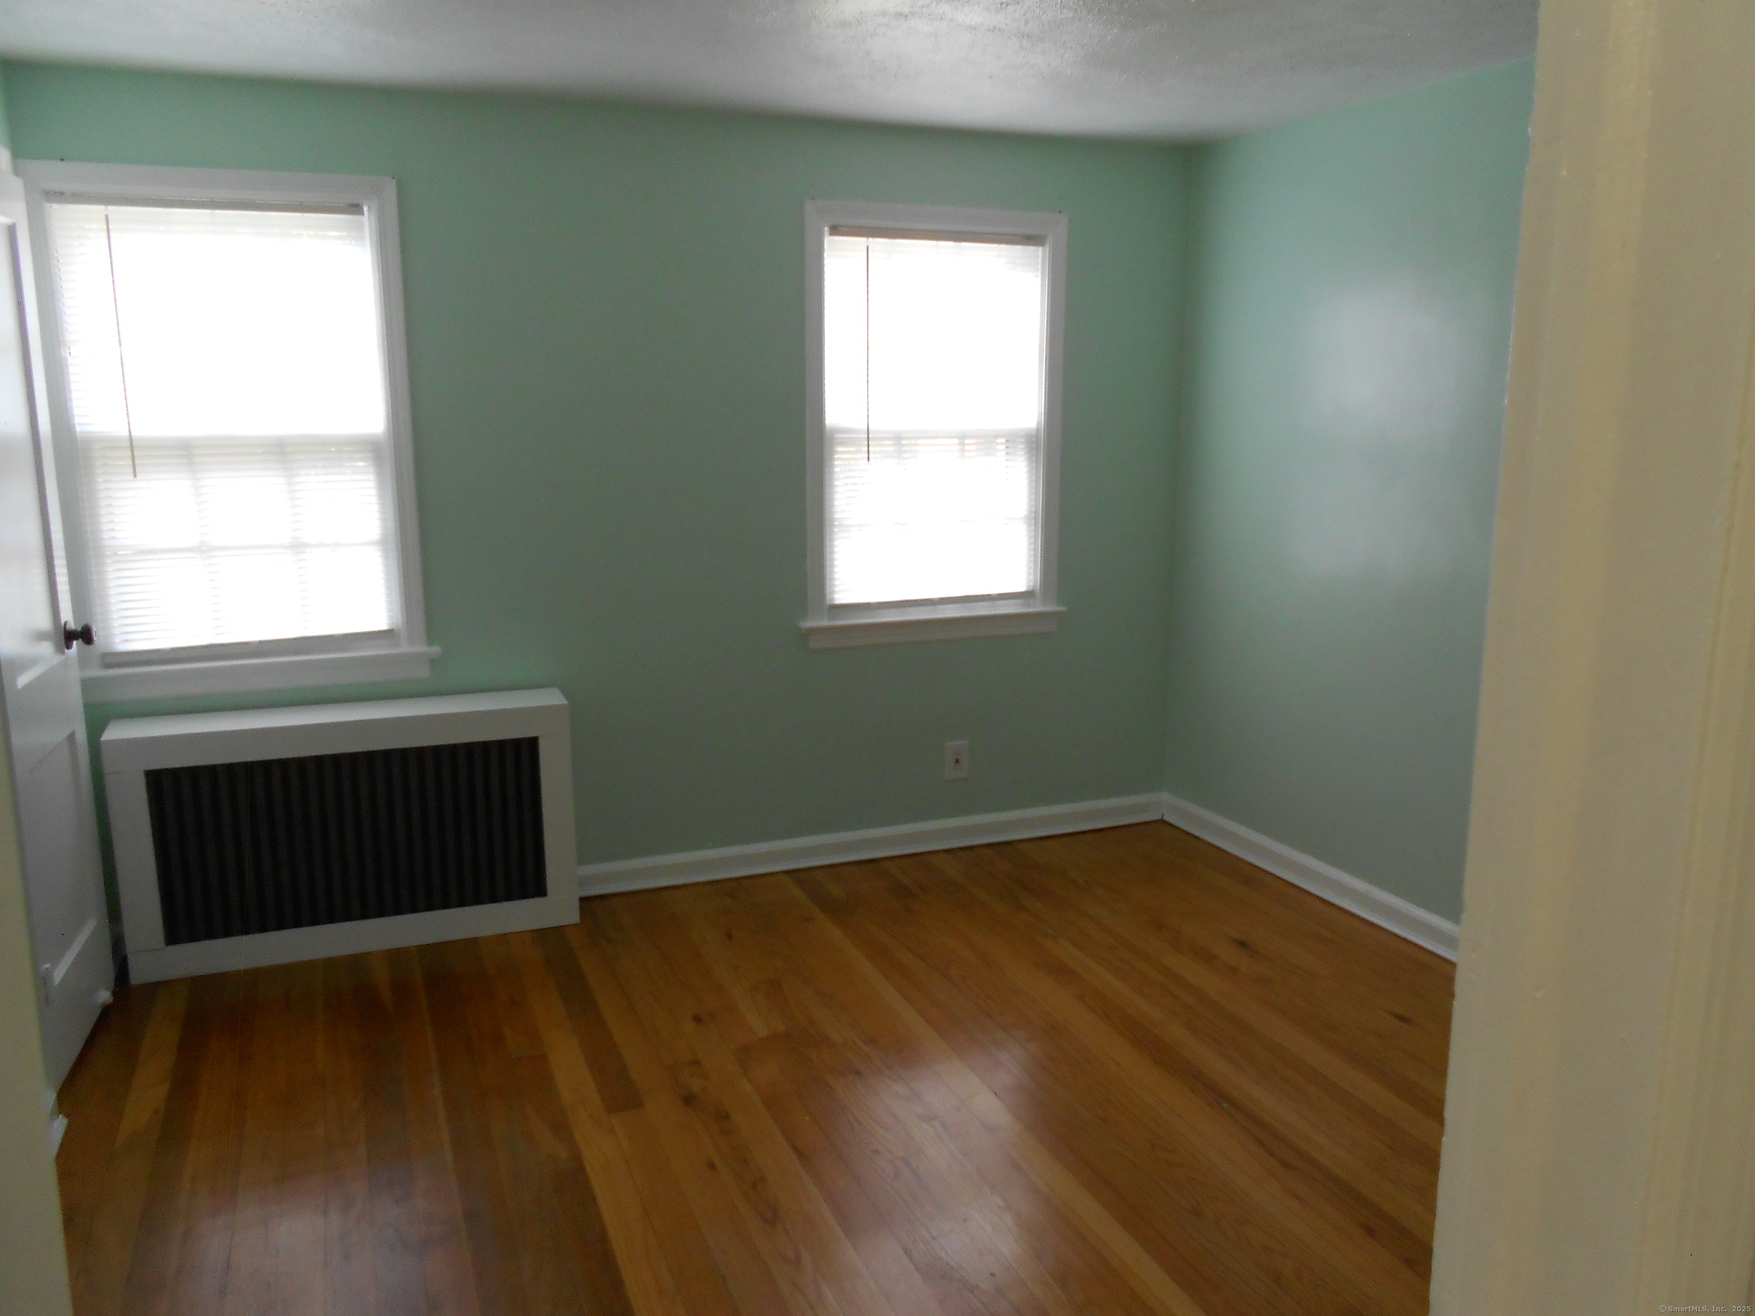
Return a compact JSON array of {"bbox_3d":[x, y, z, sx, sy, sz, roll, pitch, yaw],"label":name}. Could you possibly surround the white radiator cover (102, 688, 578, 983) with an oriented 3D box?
[{"bbox_3d":[-1.465,0.478,3.718,1.170,0.663,0.223,-4,11,-22],"label":"white radiator cover"}]

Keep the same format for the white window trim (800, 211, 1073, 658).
[{"bbox_3d":[0.186,-0.730,4.241,0.960,1.369,0.097,-4,11,-22],"label":"white window trim"}]

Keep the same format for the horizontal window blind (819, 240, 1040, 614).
[{"bbox_3d":[0.197,-0.767,4.279,0.768,1.181,0.044,-4,11,-22],"label":"horizontal window blind"}]

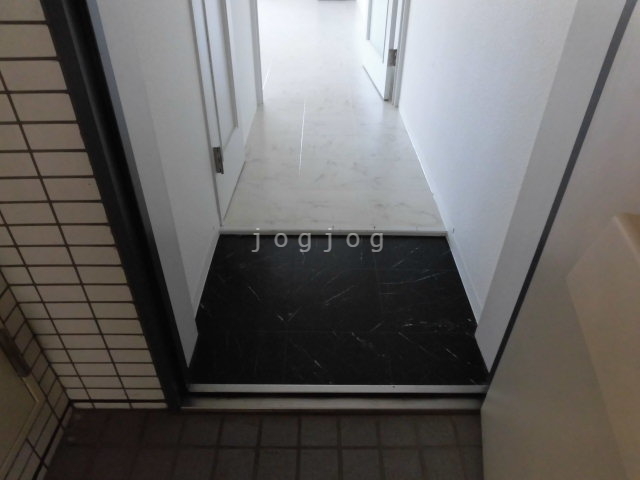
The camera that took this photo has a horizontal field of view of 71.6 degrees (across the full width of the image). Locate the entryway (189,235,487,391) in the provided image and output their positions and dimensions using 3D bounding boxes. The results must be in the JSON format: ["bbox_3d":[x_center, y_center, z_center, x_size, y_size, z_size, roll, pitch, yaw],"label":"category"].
[{"bbox_3d":[0.051,0.195,1.486,0.890,0.030,0.730,0,36,0],"label":"entryway"}]

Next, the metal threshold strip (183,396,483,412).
[{"bbox_3d":[0.043,0.442,1.186,0.813,0.016,0.034,0,35,0],"label":"metal threshold strip"}]

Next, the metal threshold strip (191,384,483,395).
[{"bbox_3d":[0.053,0.407,1.200,0.821,0.014,0.028,0,35,0],"label":"metal threshold strip"}]

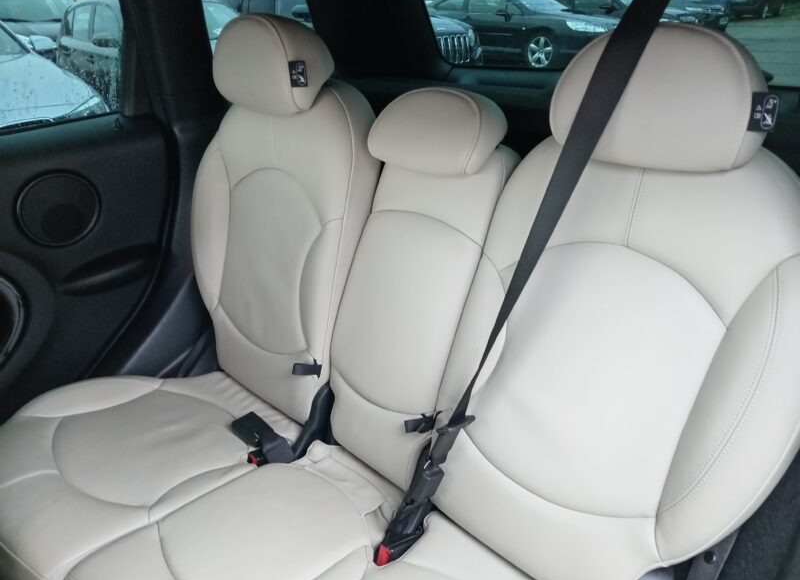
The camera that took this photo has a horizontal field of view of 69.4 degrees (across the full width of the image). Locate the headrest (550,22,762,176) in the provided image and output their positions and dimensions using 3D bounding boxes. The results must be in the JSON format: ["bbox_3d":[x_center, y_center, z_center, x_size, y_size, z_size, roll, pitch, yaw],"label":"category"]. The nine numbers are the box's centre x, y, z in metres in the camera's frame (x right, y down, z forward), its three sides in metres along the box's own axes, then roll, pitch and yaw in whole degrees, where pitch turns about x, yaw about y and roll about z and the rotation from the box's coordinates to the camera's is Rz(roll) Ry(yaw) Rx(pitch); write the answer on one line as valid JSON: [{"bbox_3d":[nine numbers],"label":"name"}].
[{"bbox_3d":[0.307,-0.234,0.702,0.250,0.170,0.140,19,27,34],"label":"headrest"}]

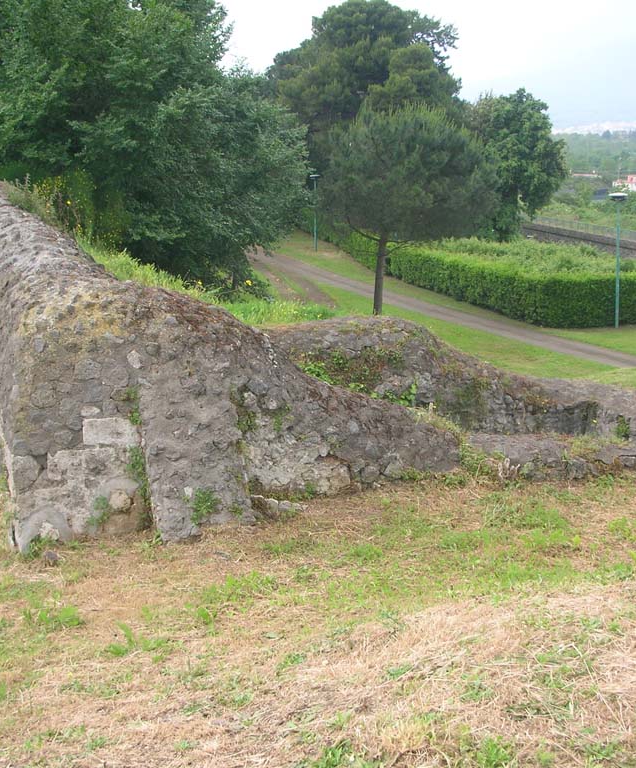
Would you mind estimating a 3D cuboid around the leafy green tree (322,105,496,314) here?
[{"bbox_3d":[2.576,-4.734,29.153,4.897,6.063,4.897,0,12,0],"label":"leafy green tree"}]

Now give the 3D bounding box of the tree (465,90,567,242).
[{"bbox_3d":[8.968,-9.929,47.984,5.097,7.259,5.097,0,12,0],"label":"tree"}]

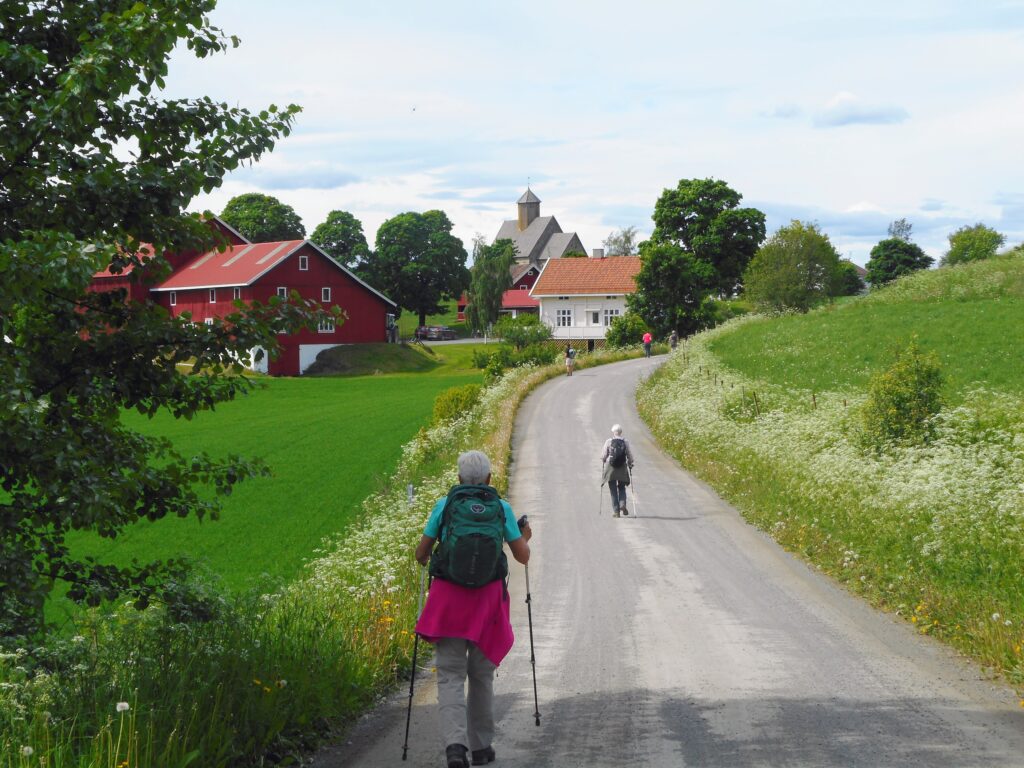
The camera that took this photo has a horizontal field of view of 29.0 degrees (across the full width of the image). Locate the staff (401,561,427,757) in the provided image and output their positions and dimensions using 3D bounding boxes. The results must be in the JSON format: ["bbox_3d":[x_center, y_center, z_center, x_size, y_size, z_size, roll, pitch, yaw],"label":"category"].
[{"bbox_3d":[-0.500,1.355,10.500,0.060,1.260,0.060,6,-9,0],"label":"staff"}]

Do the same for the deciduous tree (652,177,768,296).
[{"bbox_3d":[17.052,-11.238,172.000,10.000,13.190,10.000,0,1,0],"label":"deciduous tree"}]

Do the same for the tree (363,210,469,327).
[{"bbox_3d":[-11.685,-13.441,240.000,12.300,15.140,12.300,0,1,0],"label":"tree"}]

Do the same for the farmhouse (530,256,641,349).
[{"bbox_3d":[7.450,-6.550,166.000,9.700,7.900,8.100,0,1,23],"label":"farmhouse"}]

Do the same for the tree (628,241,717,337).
[{"bbox_3d":[12.228,-7.123,151.000,6.600,7.620,6.600,0,1,0],"label":"tree"}]

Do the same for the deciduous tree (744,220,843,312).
[{"bbox_3d":[20.594,-8.523,145.000,7.100,6.880,7.100,0,1,0],"label":"deciduous tree"}]

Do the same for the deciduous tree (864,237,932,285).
[{"bbox_3d":[36.169,-10.781,185.000,6.100,5.600,6.100,0,1,0],"label":"deciduous tree"}]

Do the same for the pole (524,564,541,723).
[{"bbox_3d":[0.110,1.305,10.850,0.060,1.210,0.060,-4,9,0],"label":"pole"}]

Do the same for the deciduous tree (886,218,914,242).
[{"bbox_3d":[43.123,-15.207,220.000,3.400,6.330,3.400,0,1,0],"label":"deciduous tree"}]

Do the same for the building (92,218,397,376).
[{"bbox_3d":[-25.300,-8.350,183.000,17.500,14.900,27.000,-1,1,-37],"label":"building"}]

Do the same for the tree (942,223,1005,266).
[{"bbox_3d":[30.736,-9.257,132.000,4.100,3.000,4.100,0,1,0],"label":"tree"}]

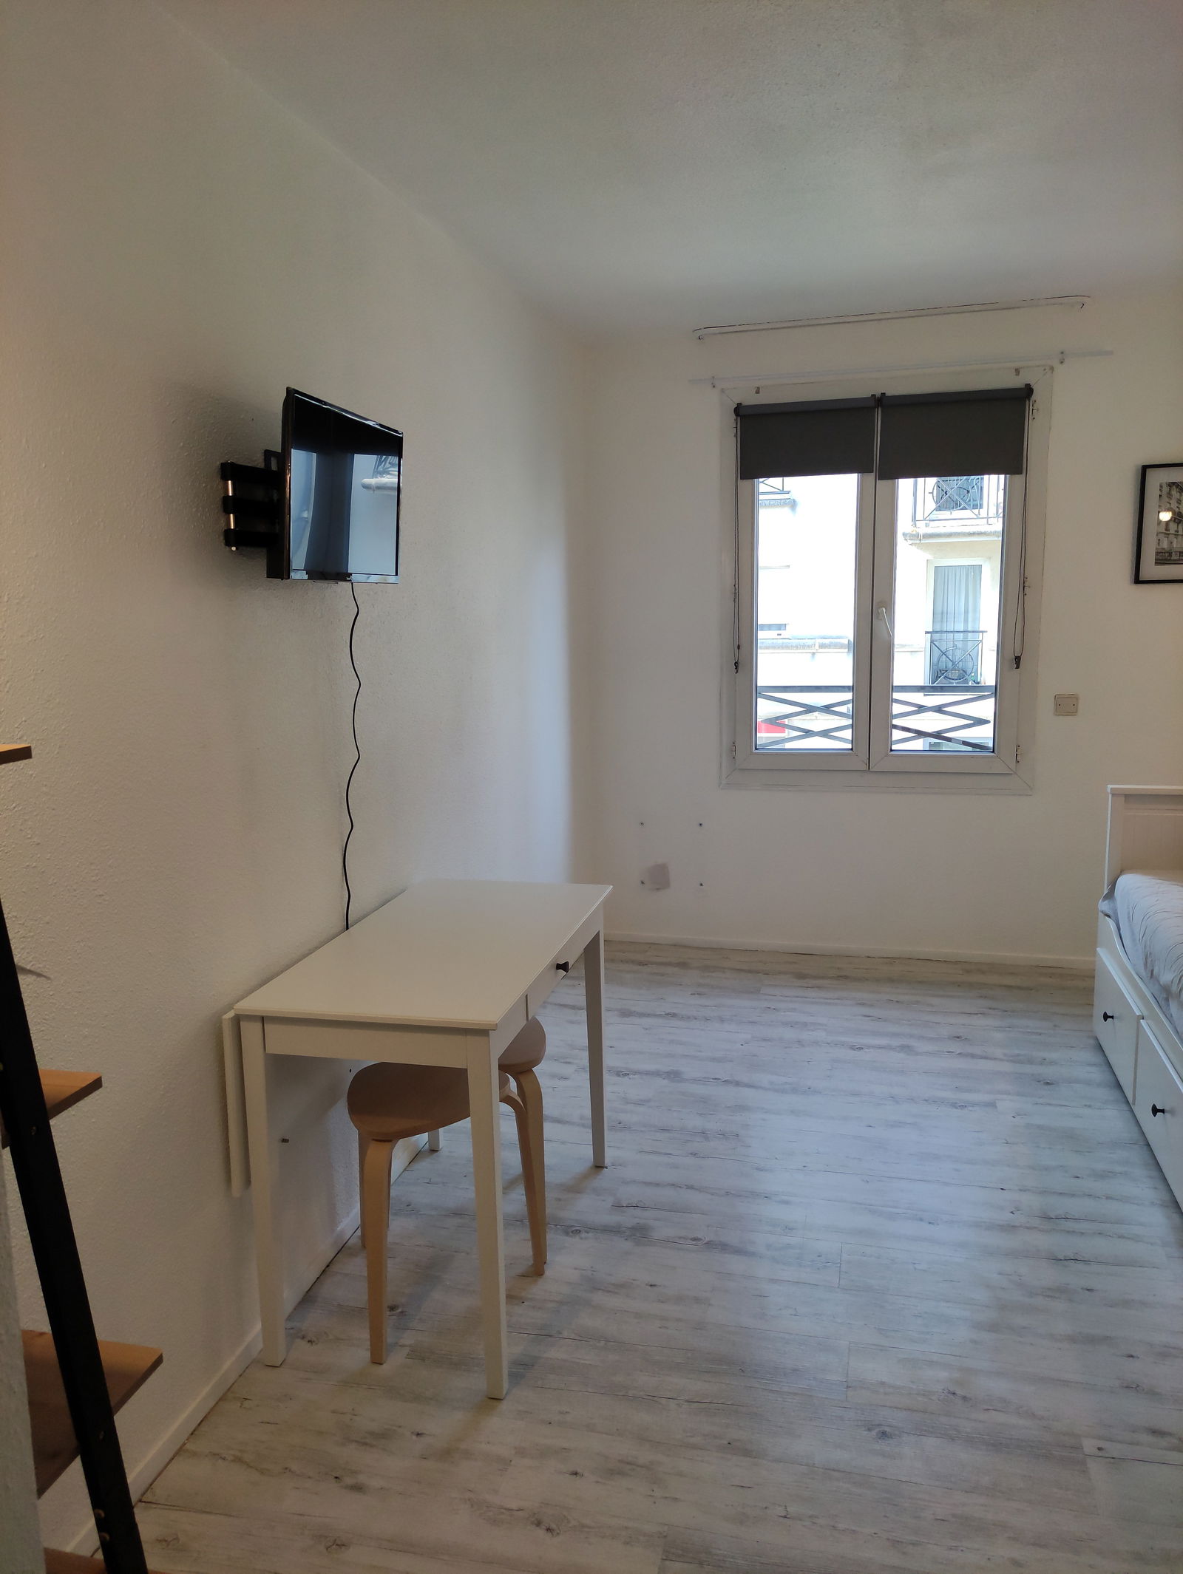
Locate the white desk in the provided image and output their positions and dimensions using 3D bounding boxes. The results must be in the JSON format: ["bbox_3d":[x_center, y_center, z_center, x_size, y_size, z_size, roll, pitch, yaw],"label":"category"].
[{"bbox_3d":[-0.311,0.701,2.577,0.530,0.750,0.960,1,10,13],"label":"white desk"}]

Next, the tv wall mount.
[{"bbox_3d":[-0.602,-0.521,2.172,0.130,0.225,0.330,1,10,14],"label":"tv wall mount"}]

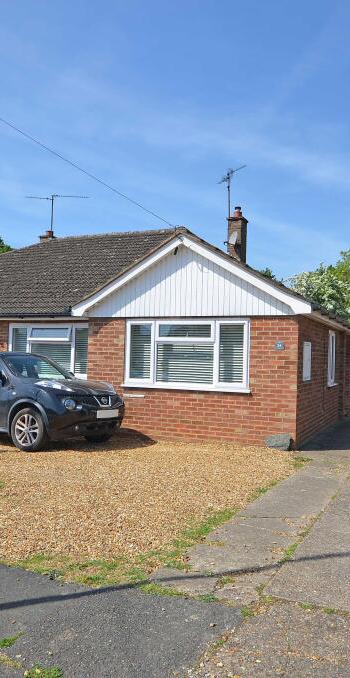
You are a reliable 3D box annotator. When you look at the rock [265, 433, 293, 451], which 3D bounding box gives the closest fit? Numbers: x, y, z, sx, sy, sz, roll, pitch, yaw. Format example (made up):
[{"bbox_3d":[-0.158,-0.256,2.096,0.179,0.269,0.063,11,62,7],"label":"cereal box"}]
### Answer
[{"bbox_3d":[1.642,1.604,8.030,0.410,0.235,0.280,1,-2,25],"label":"rock"}]

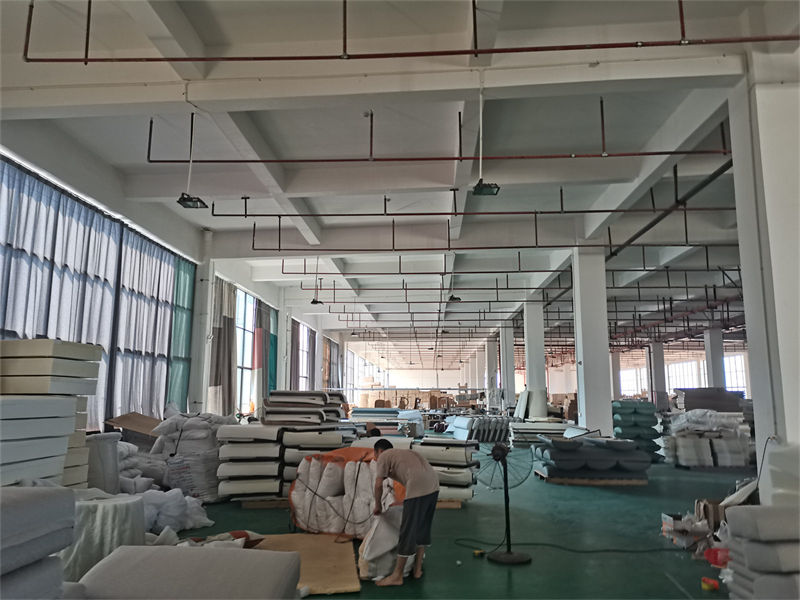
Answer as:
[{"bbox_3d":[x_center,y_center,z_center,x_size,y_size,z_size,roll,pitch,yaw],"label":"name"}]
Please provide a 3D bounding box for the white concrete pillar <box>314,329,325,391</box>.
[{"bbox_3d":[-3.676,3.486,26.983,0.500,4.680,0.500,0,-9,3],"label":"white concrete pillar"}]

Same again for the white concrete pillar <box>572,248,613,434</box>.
[{"bbox_3d":[4.096,1.283,12.724,0.530,4.680,0.530,0,-9,3],"label":"white concrete pillar"}]

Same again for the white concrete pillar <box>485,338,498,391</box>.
[{"bbox_3d":[5.926,5.188,38.226,0.600,5.050,0.600,-1,-9,3],"label":"white concrete pillar"}]

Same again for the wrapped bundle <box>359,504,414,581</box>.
[{"bbox_3d":[-0.116,2.337,5.896,0.520,0.640,0.450,-1,-9,3],"label":"wrapped bundle"}]

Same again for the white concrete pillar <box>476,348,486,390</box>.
[{"bbox_3d":[5.461,5.687,40.409,0.530,4.680,0.530,0,-9,3],"label":"white concrete pillar"}]

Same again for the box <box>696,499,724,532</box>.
[{"bbox_3d":[3.588,2.498,6.966,0.300,0.400,0.300,-1,-9,3],"label":"box"}]

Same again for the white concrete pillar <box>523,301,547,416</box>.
[{"bbox_3d":[5.084,2.678,22.400,0.600,5.050,0.600,-1,-9,3],"label":"white concrete pillar"}]

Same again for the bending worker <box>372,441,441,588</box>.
[{"bbox_3d":[0.058,1.855,5.401,0.600,1.190,0.460,-4,-10,28],"label":"bending worker"}]

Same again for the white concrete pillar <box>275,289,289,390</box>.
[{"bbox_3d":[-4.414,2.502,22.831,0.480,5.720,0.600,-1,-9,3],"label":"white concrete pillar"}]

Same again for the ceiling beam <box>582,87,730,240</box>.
[{"bbox_3d":[3.947,-2.072,9.708,0.220,0.530,6.490,0,-9,3],"label":"ceiling beam"}]

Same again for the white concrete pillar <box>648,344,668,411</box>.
[{"bbox_3d":[14.240,4.585,33.038,0.530,4.680,0.530,0,-9,3],"label":"white concrete pillar"}]

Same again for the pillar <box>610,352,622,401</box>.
[{"bbox_3d":[16.500,6.263,45.645,0.600,5.050,0.600,-1,-9,3],"label":"pillar"}]

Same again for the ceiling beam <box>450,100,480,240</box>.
[{"bbox_3d":[1.126,-2.219,10.855,0.245,0.436,7.437,-1,-9,3],"label":"ceiling beam"}]

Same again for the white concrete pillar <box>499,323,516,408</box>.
[{"bbox_3d":[5.504,3.930,30.297,0.600,5.050,0.600,-1,-9,3],"label":"white concrete pillar"}]

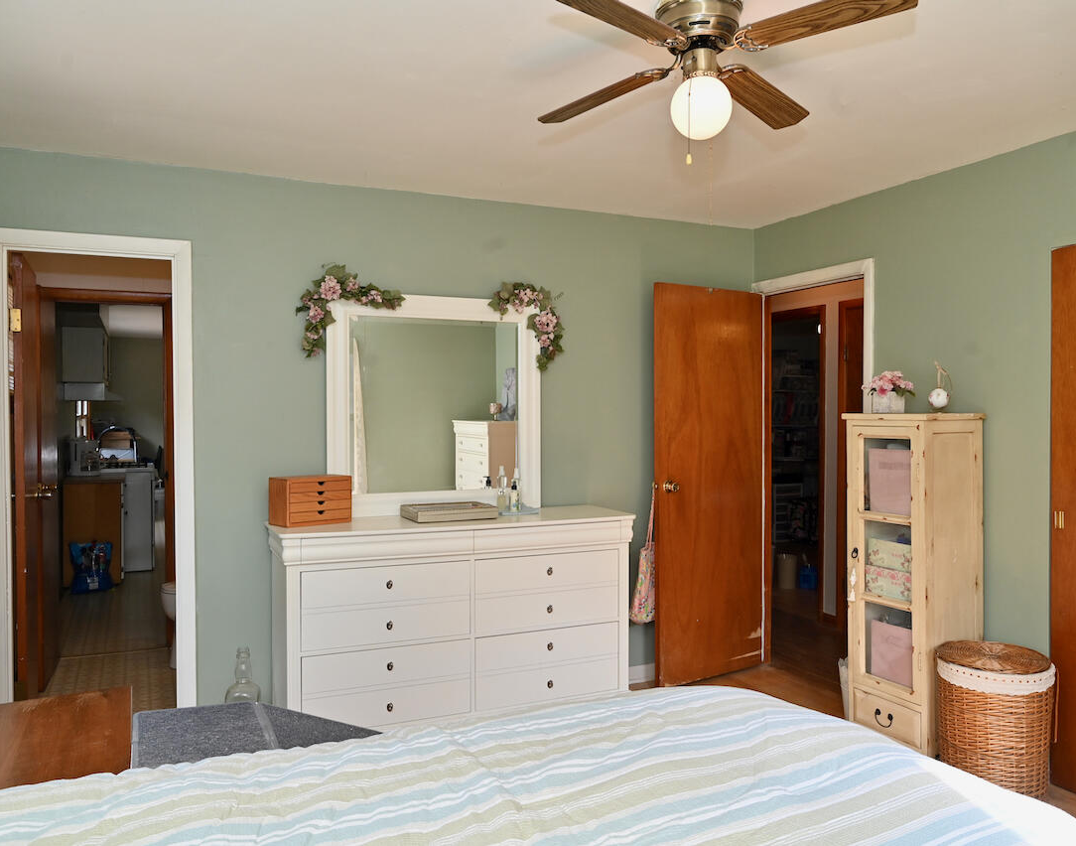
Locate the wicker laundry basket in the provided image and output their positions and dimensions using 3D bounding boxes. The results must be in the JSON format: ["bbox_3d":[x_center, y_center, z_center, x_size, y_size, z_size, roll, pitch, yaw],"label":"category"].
[{"bbox_3d":[1.681,1.114,3.139,0.405,0.507,0.405,-1,1,-25],"label":"wicker laundry basket"}]

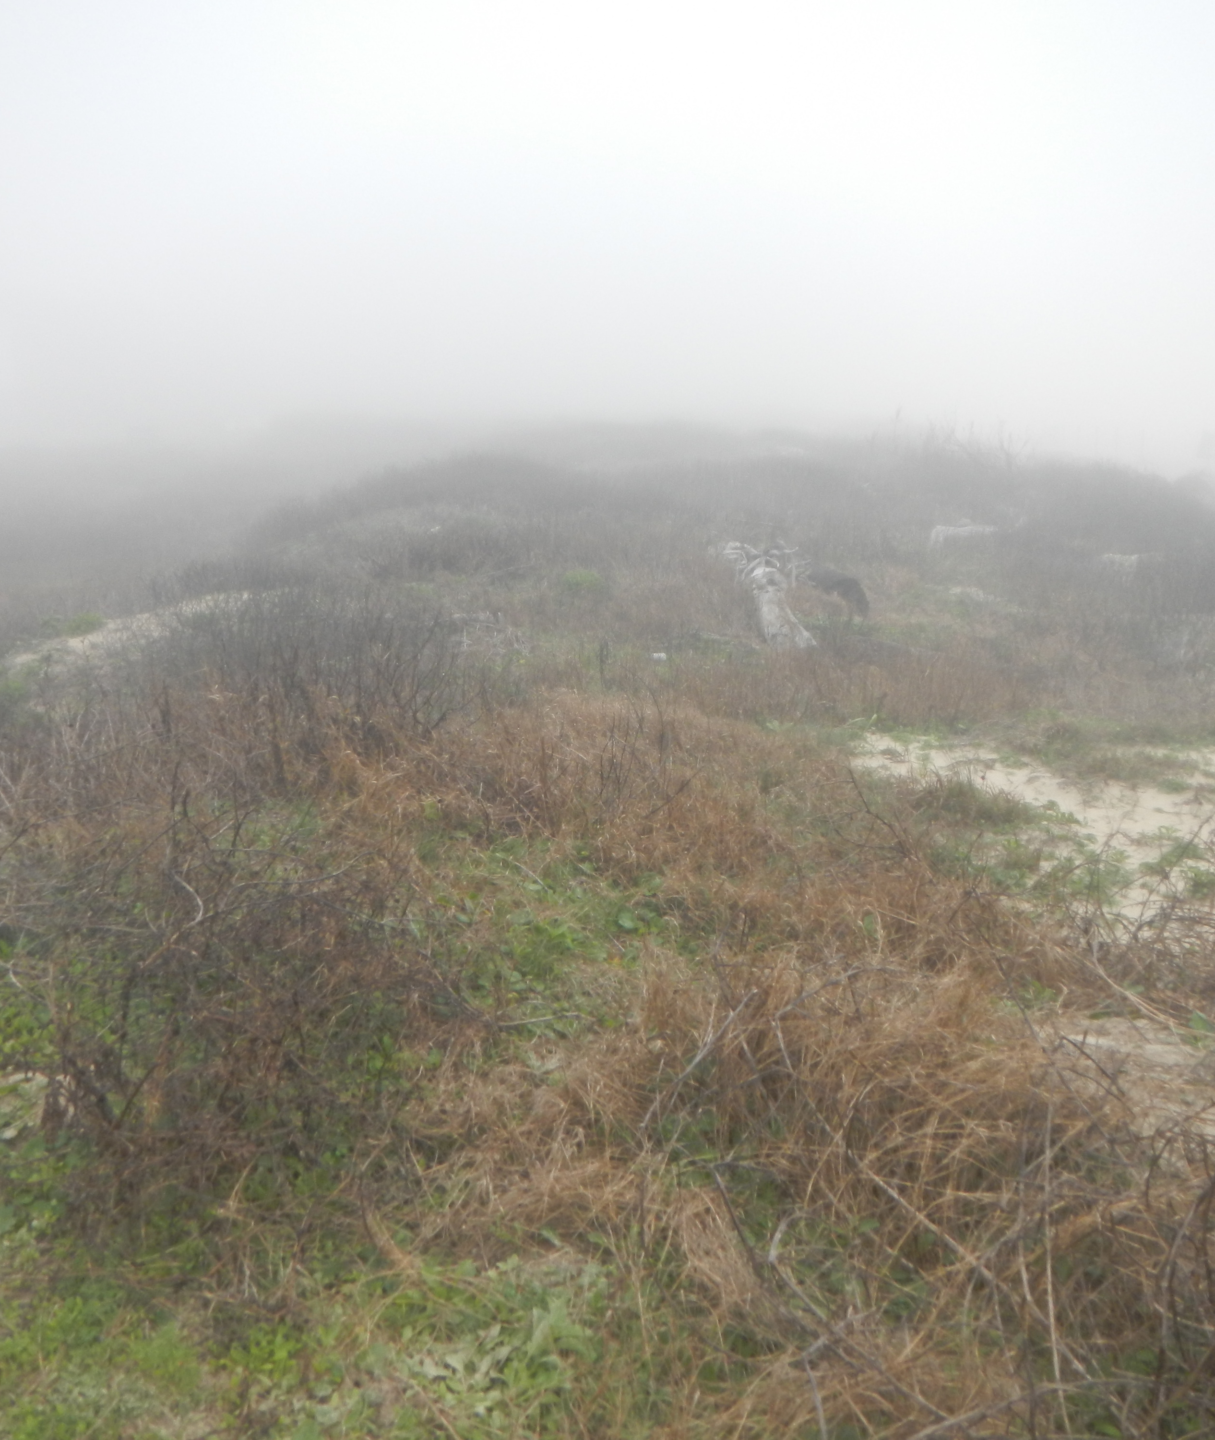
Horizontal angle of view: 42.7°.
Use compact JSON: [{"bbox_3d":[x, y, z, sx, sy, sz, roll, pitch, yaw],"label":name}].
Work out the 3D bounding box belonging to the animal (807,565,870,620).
[{"bbox_3d":[2.544,-1.420,17.500,0.920,0.620,0.280,8,13,36],"label":"animal"}]

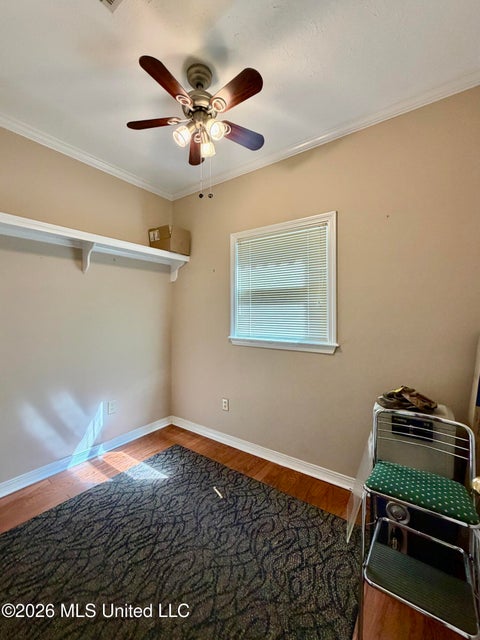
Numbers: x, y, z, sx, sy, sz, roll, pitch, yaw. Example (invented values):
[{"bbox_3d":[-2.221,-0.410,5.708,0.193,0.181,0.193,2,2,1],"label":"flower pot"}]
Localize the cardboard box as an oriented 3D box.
[{"bbox_3d":[-0.753,-0.826,2.806,0.316,0.272,0.284,1,2,36],"label":"cardboard box"}]

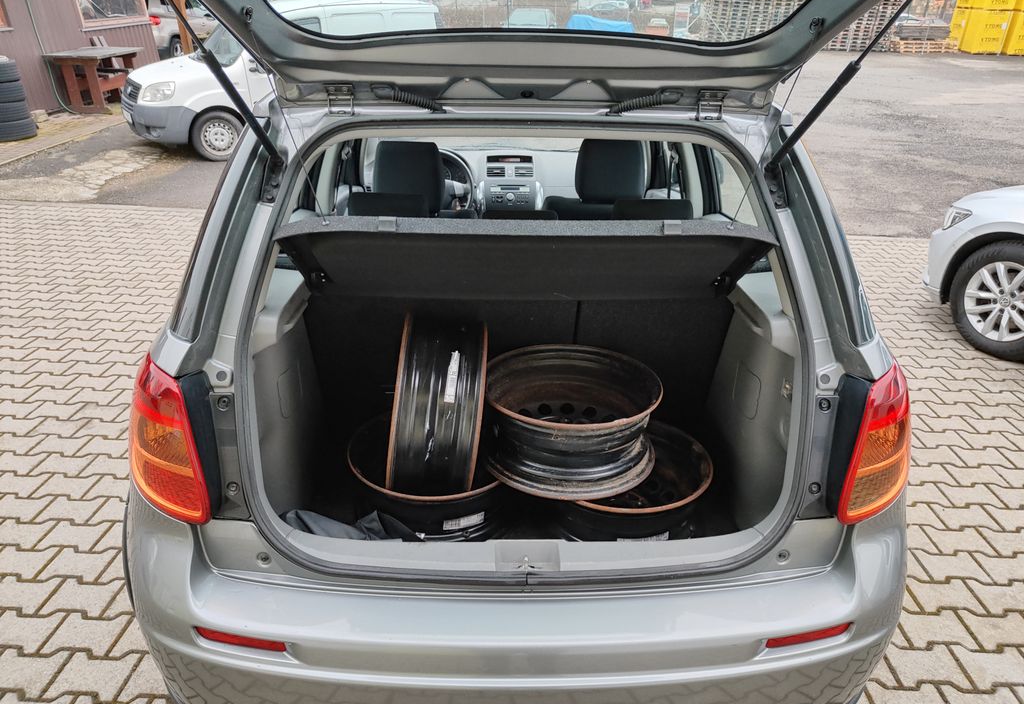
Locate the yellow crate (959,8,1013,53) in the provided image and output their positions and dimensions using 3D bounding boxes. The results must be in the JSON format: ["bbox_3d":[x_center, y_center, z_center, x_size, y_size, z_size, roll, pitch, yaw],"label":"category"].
[{"bbox_3d":[17.806,-12.004,25.515,1.050,1.470,1.100,5,27,10],"label":"yellow crate"}]

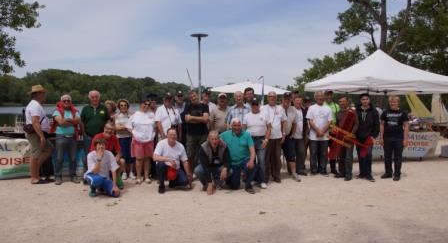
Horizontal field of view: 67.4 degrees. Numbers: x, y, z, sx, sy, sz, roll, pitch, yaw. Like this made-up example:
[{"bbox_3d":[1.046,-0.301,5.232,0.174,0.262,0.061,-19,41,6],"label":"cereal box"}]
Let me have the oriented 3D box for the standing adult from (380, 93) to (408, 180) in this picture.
[{"bbox_3d":[3.348,0.321,6.581,0.560,1.660,0.360,1,4,11],"label":"standing adult"}]

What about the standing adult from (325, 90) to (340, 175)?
[{"bbox_3d":[2.248,0.214,7.129,0.520,1.800,0.380,1,4,11],"label":"standing adult"}]

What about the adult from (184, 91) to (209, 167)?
[{"bbox_3d":[-0.549,0.277,7.075,0.520,1.811,0.380,0,3,3],"label":"adult"}]

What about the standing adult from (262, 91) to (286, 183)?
[{"bbox_3d":[0.960,0.295,6.450,0.540,1.730,0.380,0,4,0],"label":"standing adult"}]

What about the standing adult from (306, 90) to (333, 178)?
[{"bbox_3d":[2.009,0.241,7.035,0.560,1.760,0.360,1,4,9],"label":"standing adult"}]

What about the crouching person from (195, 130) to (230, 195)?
[{"bbox_3d":[-0.210,0.702,6.146,0.640,1.060,0.780,0,3,-3],"label":"crouching person"}]

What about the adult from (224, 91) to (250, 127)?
[{"bbox_3d":[0.323,0.264,7.224,0.520,1.820,0.360,0,3,2],"label":"adult"}]

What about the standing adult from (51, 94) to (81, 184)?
[{"bbox_3d":[-3.062,0.349,6.542,0.540,1.724,0.380,-1,3,-11],"label":"standing adult"}]

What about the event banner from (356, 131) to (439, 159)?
[{"bbox_3d":[4.465,0.626,8.700,2.280,0.680,0.060,0,4,0],"label":"event banner"}]

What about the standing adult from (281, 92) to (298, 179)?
[{"bbox_3d":[1.295,0.285,6.596,0.520,1.730,0.400,0,4,-3],"label":"standing adult"}]

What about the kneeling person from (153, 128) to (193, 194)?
[{"bbox_3d":[-0.948,0.683,6.195,0.700,1.093,0.750,0,3,3],"label":"kneeling person"}]

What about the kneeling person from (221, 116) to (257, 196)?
[{"bbox_3d":[0.267,0.590,6.190,0.640,1.280,0.750,0,3,0],"label":"kneeling person"}]

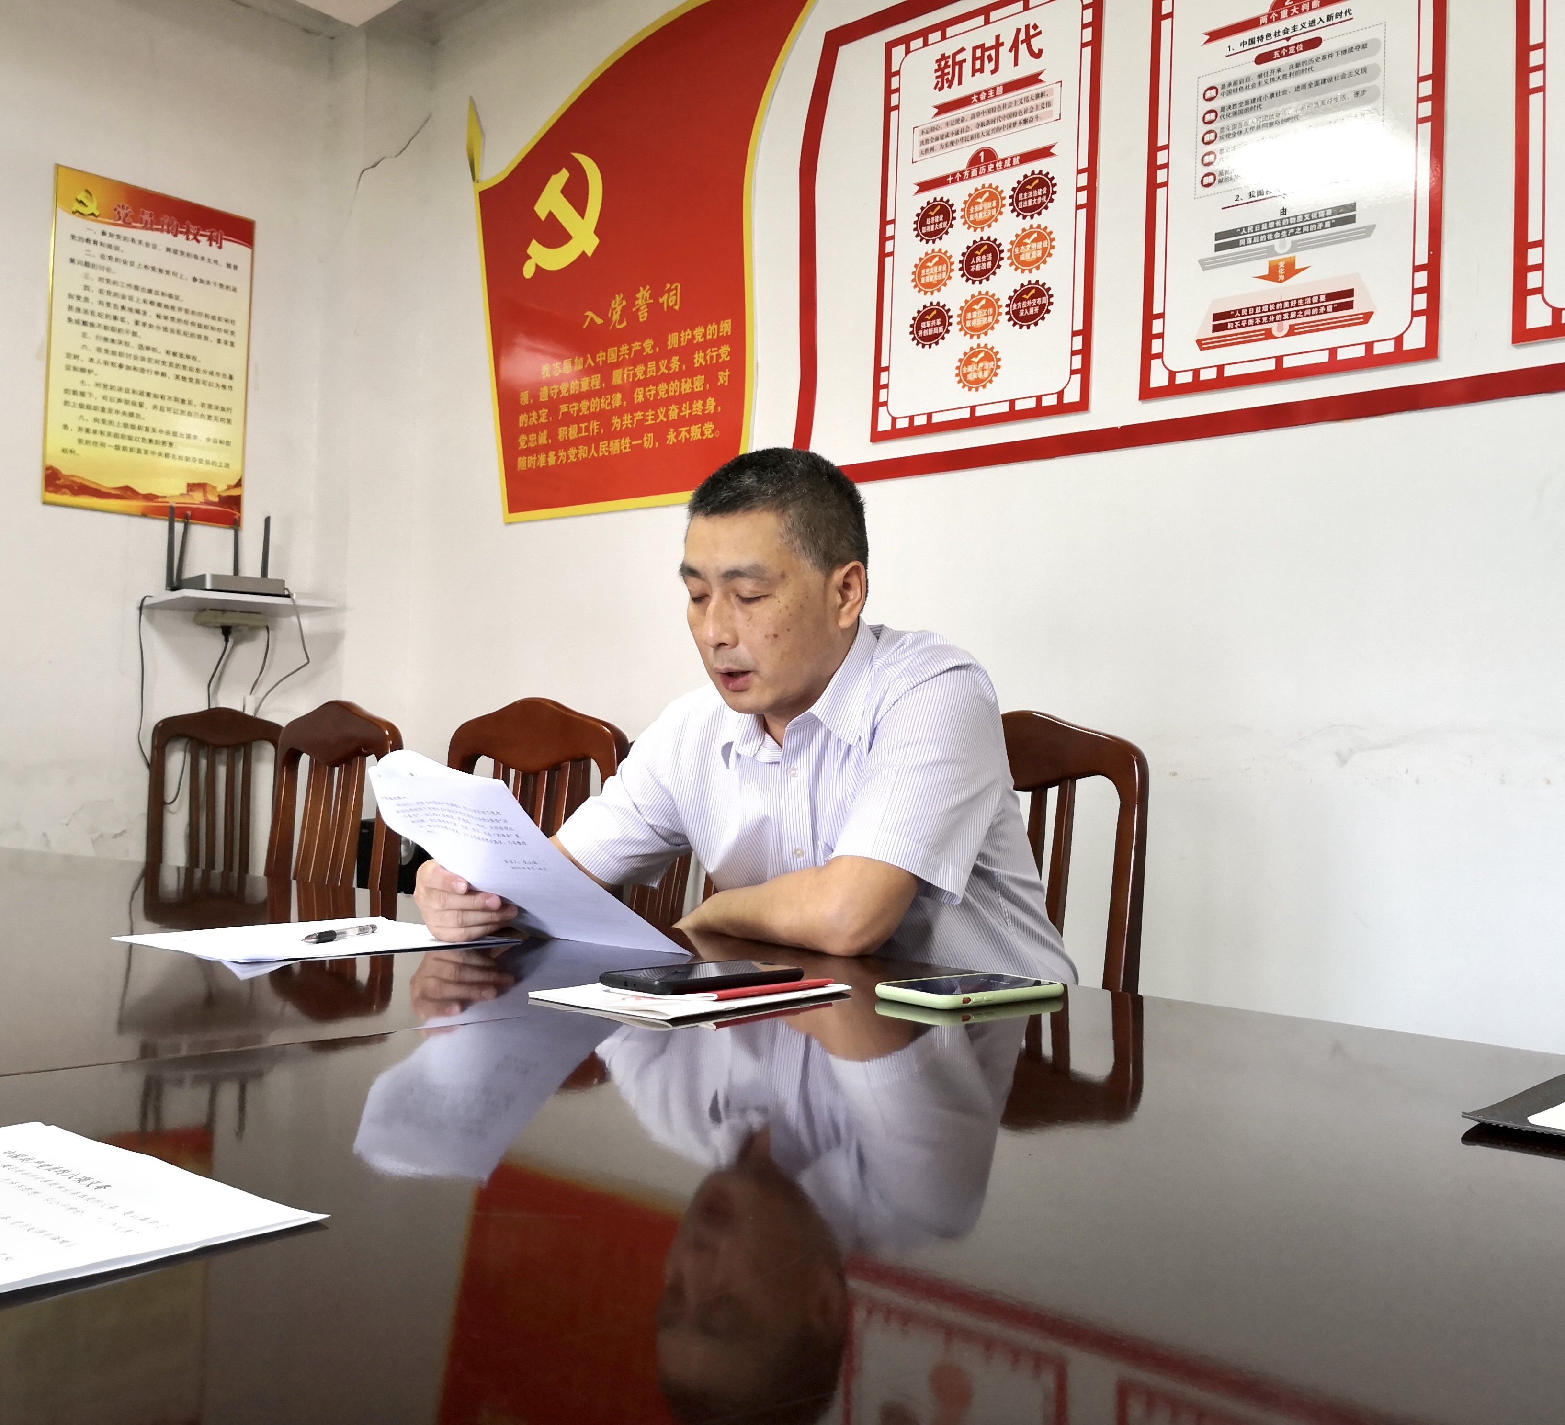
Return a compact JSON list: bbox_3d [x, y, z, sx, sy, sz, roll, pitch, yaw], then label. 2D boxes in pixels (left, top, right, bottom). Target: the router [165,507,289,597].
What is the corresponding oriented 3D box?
[{"bbox_3d":[-1.223,-0.355,3.305,0.125,0.190,0.200,0,-3,41],"label":"router"}]

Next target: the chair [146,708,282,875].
[{"bbox_3d":[-1.138,0.503,3.142,0.400,1.010,0.470,4,-3,-42],"label":"chair"}]

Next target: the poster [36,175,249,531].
[{"bbox_3d":[-1.405,-0.798,3.316,0.012,0.728,0.458,0,-3,41],"label":"poster"}]

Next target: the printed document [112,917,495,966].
[{"bbox_3d":[-0.440,0.215,1.417,0.235,0.006,0.300,0,-3,39],"label":"printed document"}]

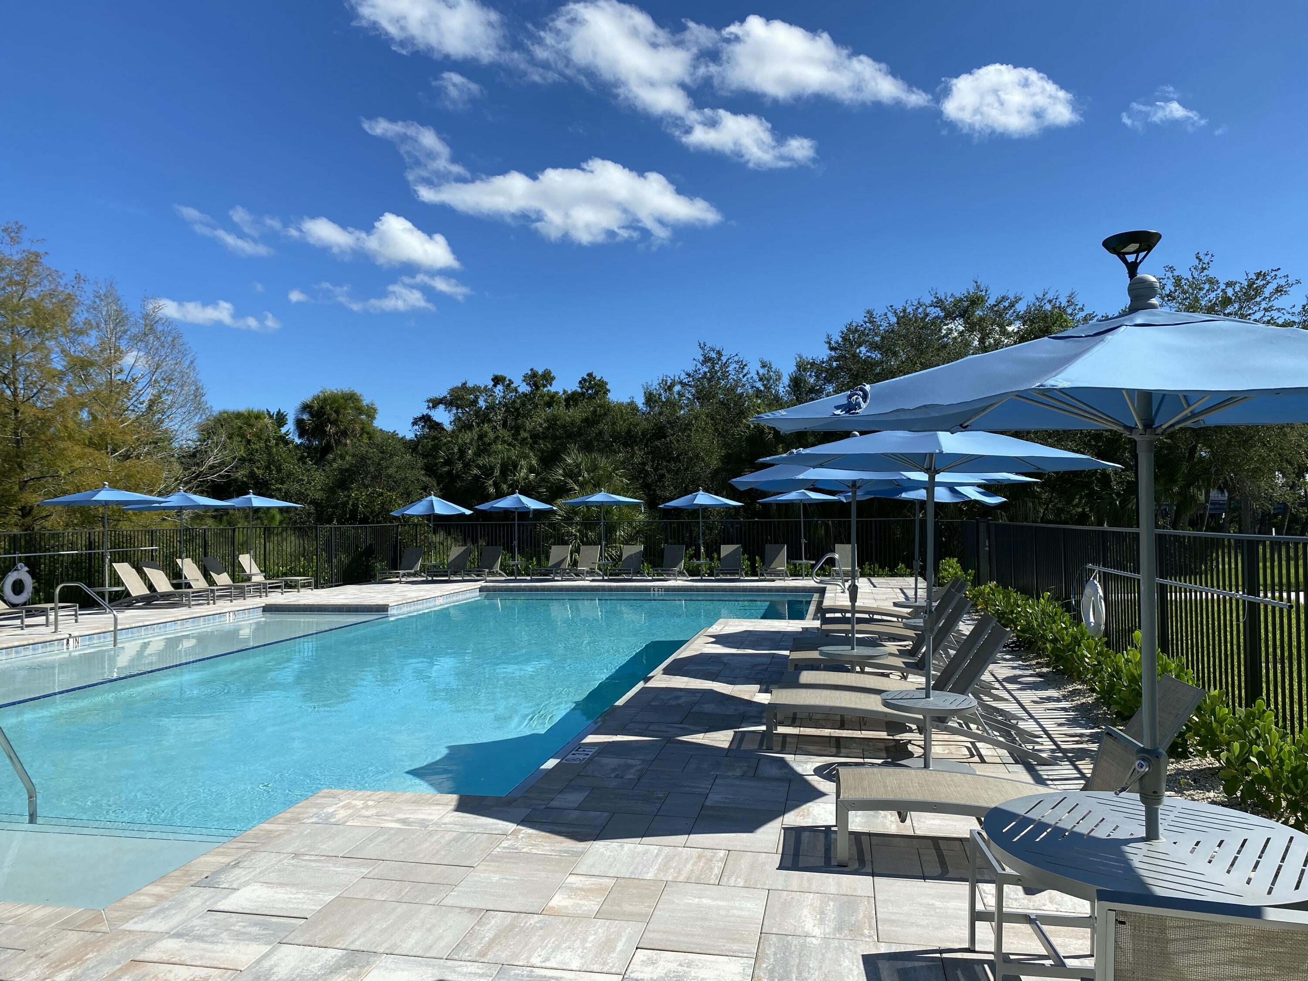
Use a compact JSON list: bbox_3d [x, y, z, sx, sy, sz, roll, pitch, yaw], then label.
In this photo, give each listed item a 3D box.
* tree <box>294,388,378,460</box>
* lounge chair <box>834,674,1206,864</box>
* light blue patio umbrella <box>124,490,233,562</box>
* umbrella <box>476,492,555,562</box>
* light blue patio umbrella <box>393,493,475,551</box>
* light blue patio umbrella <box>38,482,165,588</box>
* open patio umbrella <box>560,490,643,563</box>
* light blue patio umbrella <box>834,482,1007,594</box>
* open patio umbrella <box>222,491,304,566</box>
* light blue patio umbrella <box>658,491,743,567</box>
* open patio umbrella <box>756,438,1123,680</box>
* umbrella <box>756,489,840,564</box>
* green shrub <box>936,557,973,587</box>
[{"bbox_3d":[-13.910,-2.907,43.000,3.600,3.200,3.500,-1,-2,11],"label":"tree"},{"bbox_3d":[1.902,1.352,4.812,1.950,0.890,0.660,-1,-2,13],"label":"lounge chair"},{"bbox_3d":[-9.361,0.945,19.500,2.240,2.120,2.240,-1,-1,11],"label":"light blue patio umbrella"},{"bbox_3d":[-3.868,1.108,27.692,2.300,2.200,2.300,-1,-2,11],"label":"umbrella"},{"bbox_3d":[-6.391,1.133,28.288,2.300,2.150,2.300,-1,-2,11],"label":"light blue patio umbrella"},{"bbox_3d":[-10.370,0.932,18.645,2.300,2.200,2.300,-1,-2,11],"label":"light blue patio umbrella"},{"bbox_3d":[-1.405,1.064,27.108,2.300,2.200,2.300,-1,-2,0],"label":"open patio umbrella"},{"bbox_3d":[3.550,0.689,13.100,2.240,2.120,2.240,-1,-1,11],"label":"light blue patio umbrella"},{"bbox_3d":[-8.606,0.976,21.000,2.240,2.120,2.240,-1,-1,11],"label":"open patio umbrella"},{"bbox_3d":[1.228,1.012,25.400,2.240,2.120,2.240,-1,-1,11],"label":"light blue patio umbrella"},{"bbox_3d":[1.778,0.532,6.250,2.240,2.120,2.240,-1,-1,11],"label":"open patio umbrella"},{"bbox_3d":[3.819,0.995,25.500,2.240,2.120,2.240,-1,-1,11],"label":"umbrella"},{"bbox_3d":[6.824,1.847,22.200,0.800,0.660,0.750,-1,-1,11],"label":"green shrub"}]

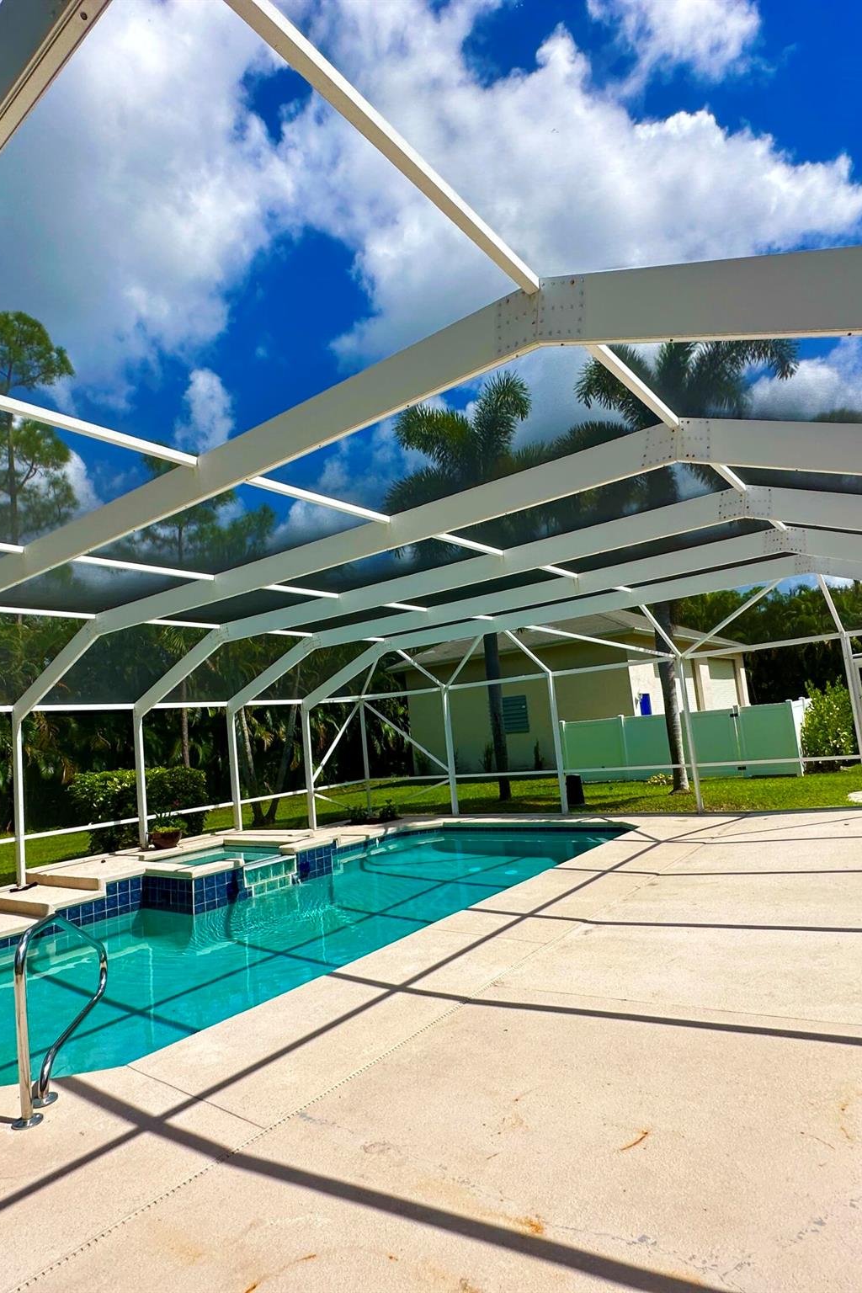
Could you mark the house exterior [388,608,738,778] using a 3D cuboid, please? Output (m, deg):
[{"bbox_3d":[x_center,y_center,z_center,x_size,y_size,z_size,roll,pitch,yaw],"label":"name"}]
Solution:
[{"bbox_3d":[7.909,1.614,34.069,11.060,7.330,18.010,-10,-9,35],"label":"house exterior"}]

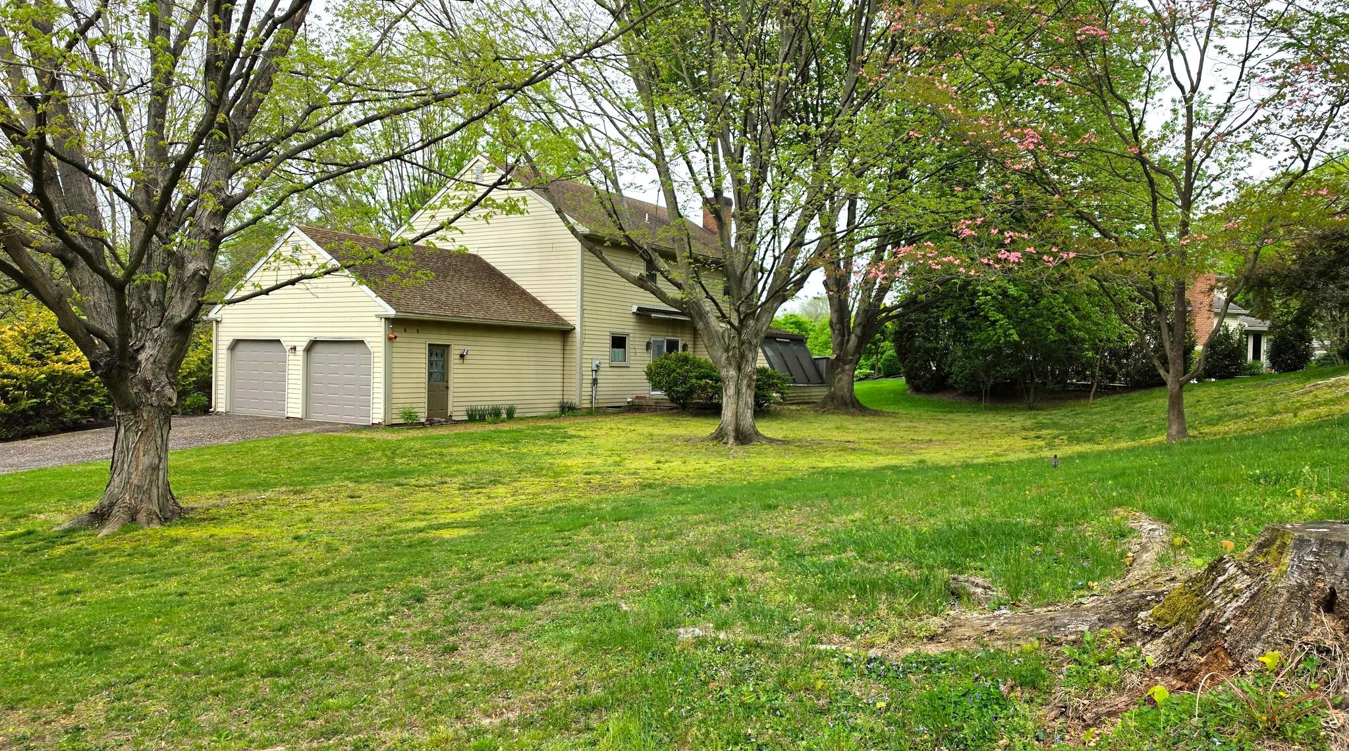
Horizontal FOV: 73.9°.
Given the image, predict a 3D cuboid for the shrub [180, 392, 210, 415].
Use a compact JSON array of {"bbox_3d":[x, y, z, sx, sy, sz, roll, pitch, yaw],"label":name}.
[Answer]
[{"bbox_3d":[-13.398,0.797,25.100,0.860,0.680,0.800,1,1,-28],"label":"shrub"}]

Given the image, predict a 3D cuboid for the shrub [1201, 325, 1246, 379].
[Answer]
[{"bbox_3d":[21.788,-0.918,35.500,1.720,2.130,1.700,2,1,31],"label":"shrub"}]

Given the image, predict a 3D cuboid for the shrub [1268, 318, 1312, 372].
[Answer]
[{"bbox_3d":[24.762,-1.228,36.000,1.800,2.220,1.750,2,1,34],"label":"shrub"}]

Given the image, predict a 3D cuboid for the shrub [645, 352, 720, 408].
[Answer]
[{"bbox_3d":[0.297,0.149,28.100,2.480,1.790,2.200,1,1,1],"label":"shrub"}]

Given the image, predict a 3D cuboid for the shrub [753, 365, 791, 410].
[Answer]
[{"bbox_3d":[2.891,0.385,29.800,1.900,1.440,1.750,1,1,6],"label":"shrub"}]

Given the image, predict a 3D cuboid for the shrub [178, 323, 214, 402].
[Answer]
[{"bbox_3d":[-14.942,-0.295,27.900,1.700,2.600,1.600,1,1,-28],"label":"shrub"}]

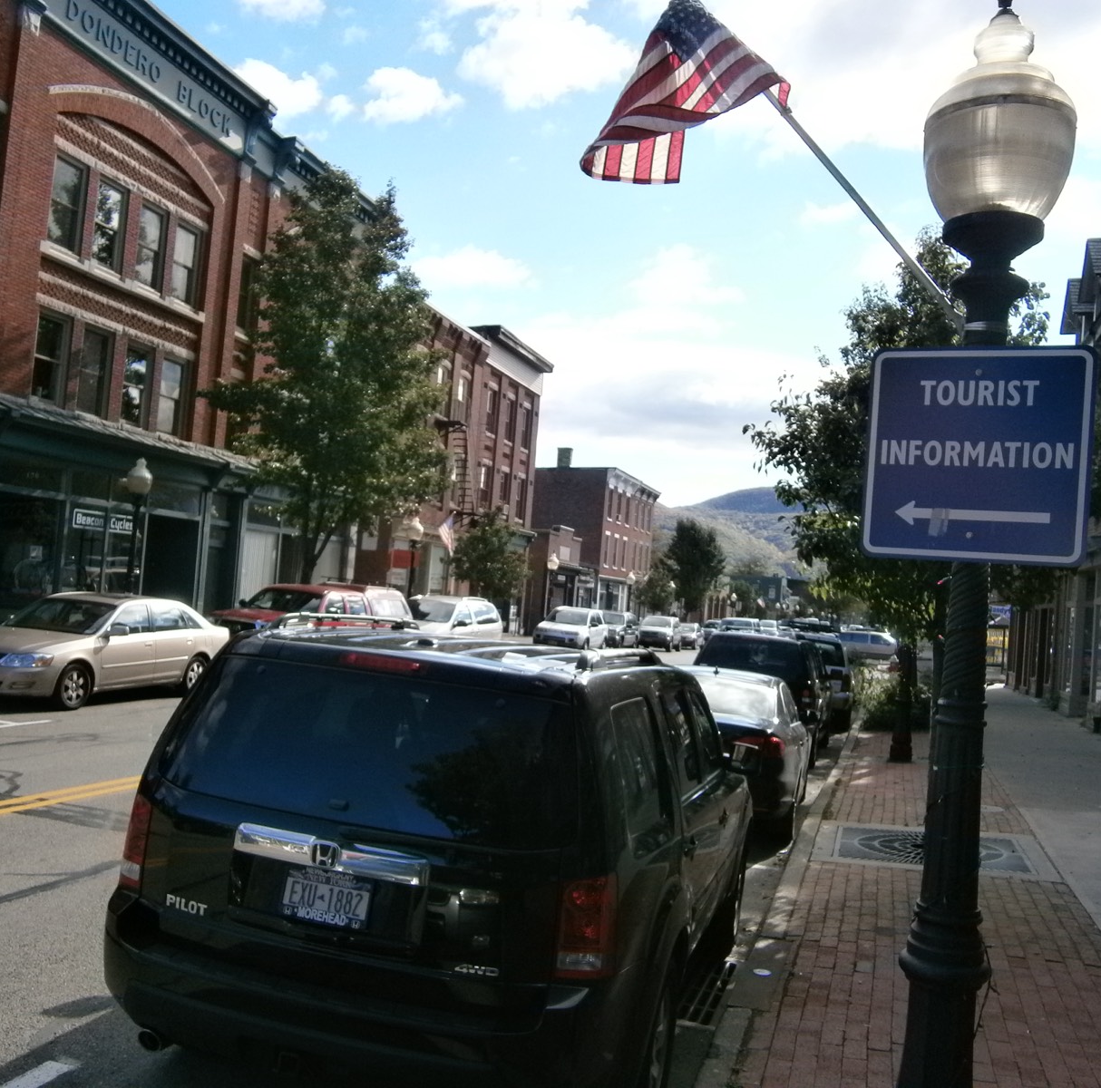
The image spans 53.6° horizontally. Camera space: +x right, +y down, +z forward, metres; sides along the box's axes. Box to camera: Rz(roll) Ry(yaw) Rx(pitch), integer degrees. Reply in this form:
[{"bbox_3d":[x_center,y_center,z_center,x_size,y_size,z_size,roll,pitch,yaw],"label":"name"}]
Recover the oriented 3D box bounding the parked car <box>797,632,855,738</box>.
[{"bbox_3d":[5.245,2.719,22.064,1.820,1.800,4.450,4,-3,18],"label":"parked car"}]

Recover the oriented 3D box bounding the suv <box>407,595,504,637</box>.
[{"bbox_3d":[-3.039,2.257,28.035,1.920,1.780,4.900,4,-3,18],"label":"suv"}]

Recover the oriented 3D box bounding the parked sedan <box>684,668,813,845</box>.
[{"bbox_3d":[1.804,2.015,11.468,1.840,1.450,4.780,4,-3,18],"label":"parked sedan"}]

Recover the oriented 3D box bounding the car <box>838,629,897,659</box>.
[{"bbox_3d":[17.701,5.780,60.215,4.750,1.800,1.870,4,-3,18],"label":"car"}]

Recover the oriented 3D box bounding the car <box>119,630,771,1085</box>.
[{"bbox_3d":[-0.085,1.359,5.650,1.990,1.830,4.850,4,-3,16],"label":"car"}]

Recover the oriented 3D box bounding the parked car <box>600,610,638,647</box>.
[{"bbox_3d":[2.420,3.635,45.118,1.870,1.800,4.650,4,-3,18],"label":"parked car"}]

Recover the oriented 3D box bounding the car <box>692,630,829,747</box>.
[{"bbox_3d":[3.261,2.279,16.785,1.870,1.790,4.650,4,-3,18],"label":"car"}]

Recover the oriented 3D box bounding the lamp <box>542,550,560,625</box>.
[{"bbox_3d":[-0.015,2.174,42.640,0.480,3.790,0.480,4,-3,18],"label":"lamp"}]

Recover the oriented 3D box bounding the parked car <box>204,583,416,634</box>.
[{"bbox_3d":[-4.757,1.743,22.202,1.820,1.900,5.250,4,-3,18],"label":"parked car"}]

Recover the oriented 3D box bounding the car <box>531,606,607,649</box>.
[{"bbox_3d":[0.914,3.262,40.958,1.830,1.740,4.600,4,-3,18],"label":"car"}]

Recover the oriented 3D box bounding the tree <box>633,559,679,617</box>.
[{"bbox_3d":[5.991,3.301,62.214,2.700,4.650,2.700,4,-3,18],"label":"tree"}]

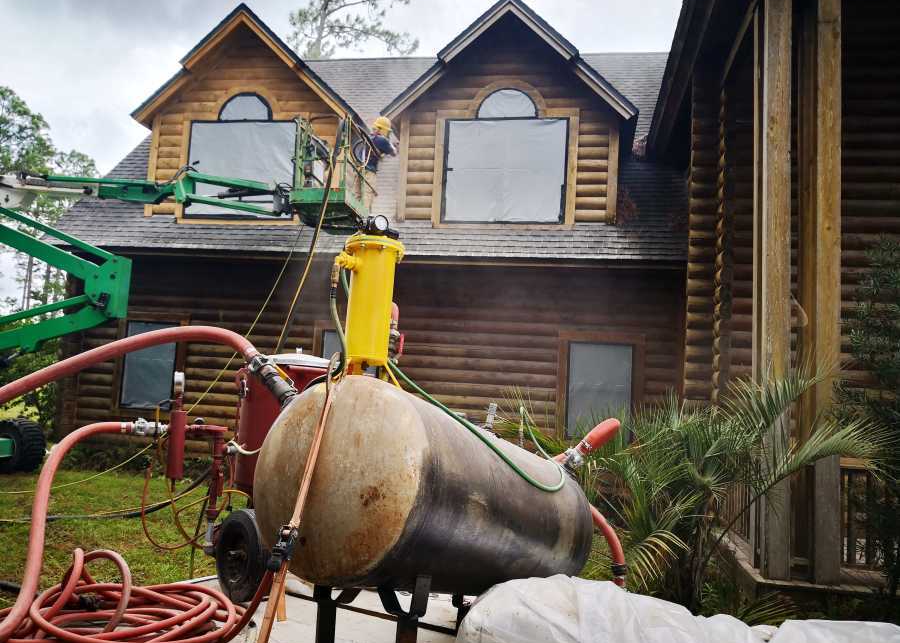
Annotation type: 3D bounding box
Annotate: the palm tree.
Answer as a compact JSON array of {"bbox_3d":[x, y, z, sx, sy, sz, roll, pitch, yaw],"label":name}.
[{"bbox_3d":[1.648,1.218,4.750,2.500,1.800,2.200,3,-5,0],"label":"palm tree"}]

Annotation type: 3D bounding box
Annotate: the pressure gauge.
[{"bbox_3d":[-0.234,-0.330,2.360,0.056,0.058,0.033,7,-6,-37],"label":"pressure gauge"}]

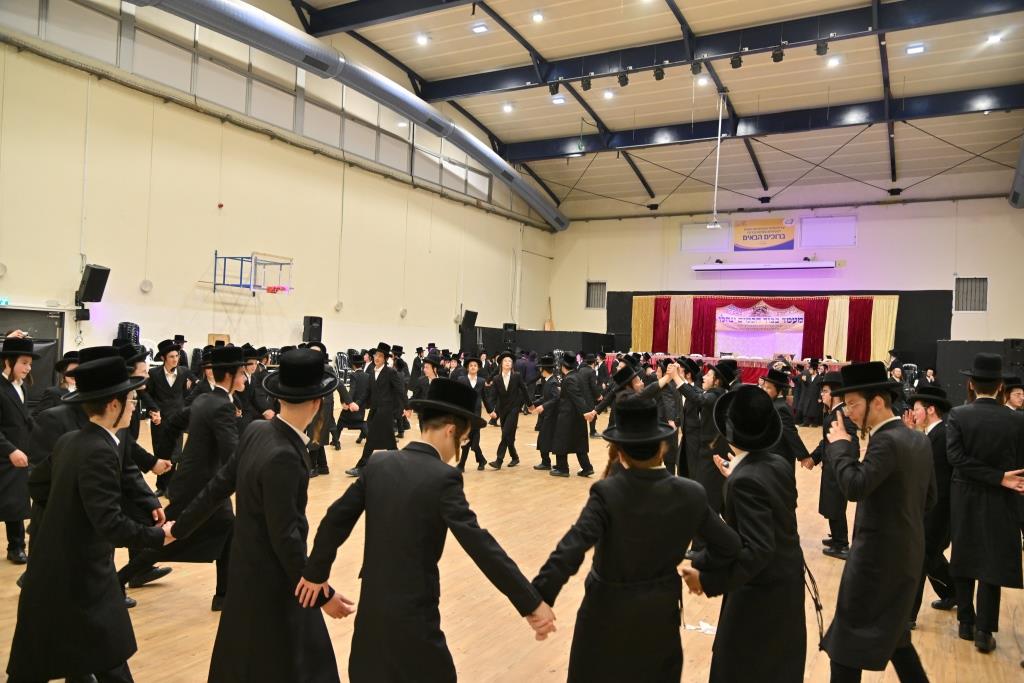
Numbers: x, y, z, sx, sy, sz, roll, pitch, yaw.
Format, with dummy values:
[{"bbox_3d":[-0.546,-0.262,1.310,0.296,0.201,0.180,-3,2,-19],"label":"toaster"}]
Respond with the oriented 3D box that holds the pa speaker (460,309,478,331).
[{"bbox_3d":[-1.608,-0.811,28.718,0.380,0.710,0.400,20,8,29],"label":"pa speaker"}]

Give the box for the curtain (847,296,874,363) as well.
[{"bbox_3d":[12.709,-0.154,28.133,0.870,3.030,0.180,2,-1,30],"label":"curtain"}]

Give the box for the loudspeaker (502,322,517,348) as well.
[{"bbox_3d":[-0.056,-0.140,21.500,0.400,0.700,0.380,2,-1,-3],"label":"loudspeaker"}]

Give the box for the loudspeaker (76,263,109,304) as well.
[{"bbox_3d":[-8.846,-1.231,16.250,0.370,0.710,0.400,29,16,36],"label":"loudspeaker"}]

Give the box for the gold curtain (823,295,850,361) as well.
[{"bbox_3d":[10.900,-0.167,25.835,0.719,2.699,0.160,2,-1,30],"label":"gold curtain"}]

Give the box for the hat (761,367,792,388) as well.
[{"bbox_3d":[2.519,0.347,7.300,0.310,0.130,0.280,15,5,27],"label":"hat"}]

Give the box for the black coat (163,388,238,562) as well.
[{"bbox_3d":[-1.981,0.855,4.900,0.460,1.080,0.480,3,-1,-17],"label":"black coat"}]

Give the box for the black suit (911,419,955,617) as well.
[{"bbox_3d":[2.888,1.228,5.300,0.450,1.360,0.460,2,-1,12],"label":"black suit"}]

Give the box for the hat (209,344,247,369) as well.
[{"bbox_3d":[-1.833,0.097,4.950,0.310,0.130,0.280,-4,0,-12],"label":"hat"}]

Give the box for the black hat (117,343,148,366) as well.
[{"bbox_3d":[-2.600,0.102,5.200,0.310,0.130,0.280,-13,3,-14],"label":"black hat"}]

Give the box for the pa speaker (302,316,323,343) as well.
[{"bbox_3d":[-5.558,-0.334,21.400,0.390,0.700,0.420,2,-1,42],"label":"pa speaker"}]

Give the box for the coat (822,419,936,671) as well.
[{"bbox_3d":[1.555,0.865,3.250,0.420,1.080,0.460,2,-1,42],"label":"coat"}]

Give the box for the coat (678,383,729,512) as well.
[{"bbox_3d":[1.663,0.911,6.600,0.440,1.120,0.480,2,-1,6],"label":"coat"}]

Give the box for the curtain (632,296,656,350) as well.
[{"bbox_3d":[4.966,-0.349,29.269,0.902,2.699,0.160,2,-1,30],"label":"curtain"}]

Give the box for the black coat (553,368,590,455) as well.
[{"bbox_3d":[0.848,1.017,10.850,0.430,1.210,0.520,2,-1,30],"label":"black coat"}]

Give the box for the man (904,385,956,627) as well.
[{"bbox_3d":[2.826,1.087,5.200,0.580,1.590,0.490,2,-1,7],"label":"man"}]

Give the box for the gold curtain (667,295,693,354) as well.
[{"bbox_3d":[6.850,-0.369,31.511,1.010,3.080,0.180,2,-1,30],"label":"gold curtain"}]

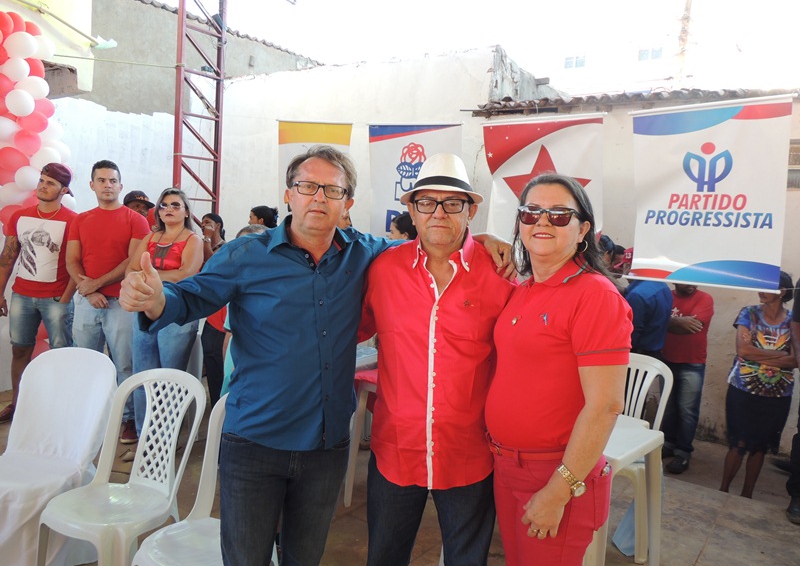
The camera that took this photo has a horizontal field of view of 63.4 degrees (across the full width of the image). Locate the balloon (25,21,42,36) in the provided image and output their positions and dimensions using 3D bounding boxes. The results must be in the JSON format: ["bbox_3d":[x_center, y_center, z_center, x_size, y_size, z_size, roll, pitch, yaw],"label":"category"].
[{"bbox_3d":[-2.784,-1.855,4.850,0.220,0.230,0.220,-3,7,-30],"label":"balloon"}]

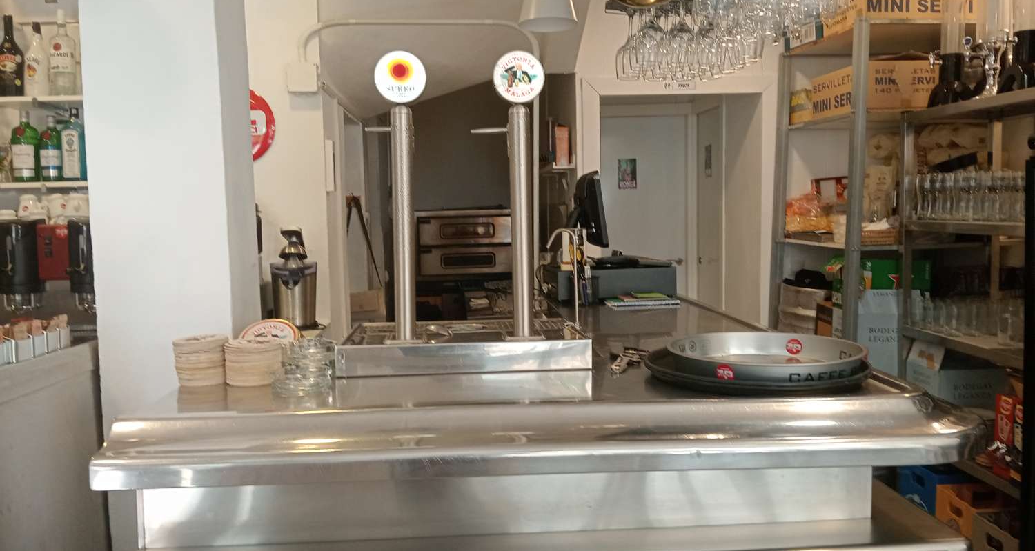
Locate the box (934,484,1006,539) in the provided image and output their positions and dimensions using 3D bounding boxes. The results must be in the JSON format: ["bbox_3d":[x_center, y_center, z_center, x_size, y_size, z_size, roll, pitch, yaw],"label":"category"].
[{"bbox_3d":[1.950,1.003,3.365,0.400,0.250,0.280,-1,5,-4],"label":"box"}]

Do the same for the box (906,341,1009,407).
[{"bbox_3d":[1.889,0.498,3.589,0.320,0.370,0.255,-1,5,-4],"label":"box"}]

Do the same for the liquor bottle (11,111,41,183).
[{"bbox_3d":[-1.632,-0.428,2.780,0.084,0.232,0.084,-3,5,-21],"label":"liquor bottle"}]

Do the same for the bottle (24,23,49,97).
[{"bbox_3d":[-1.645,-0.733,2.870,0.076,0.272,0.076,-2,5,-11],"label":"bottle"}]

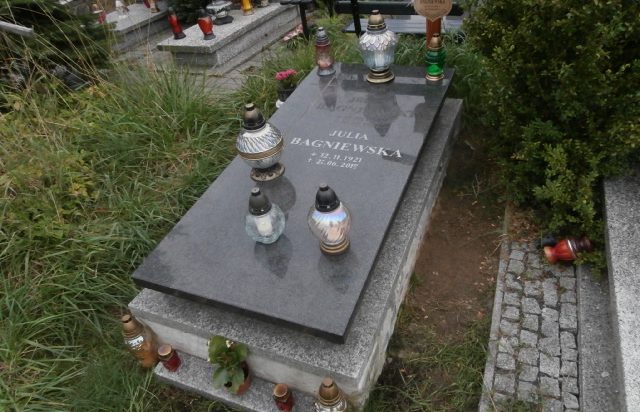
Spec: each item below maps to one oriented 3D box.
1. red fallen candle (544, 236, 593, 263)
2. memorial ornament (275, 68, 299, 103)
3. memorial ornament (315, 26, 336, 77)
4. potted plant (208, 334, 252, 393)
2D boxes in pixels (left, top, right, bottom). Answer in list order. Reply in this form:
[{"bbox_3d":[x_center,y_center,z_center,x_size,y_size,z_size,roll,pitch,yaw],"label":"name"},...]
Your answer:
[{"bbox_3d":[1.068,0.181,1.895,0.195,0.090,0.090,-12,38,-5],"label":"red fallen candle"},{"bbox_3d":[-0.242,-0.866,3.246,0.175,0.252,0.175,-8,38,0],"label":"memorial ornament"},{"bbox_3d":[0.024,-0.901,2.578,0.109,0.261,0.109,-6,40,5],"label":"memorial ornament"},{"bbox_3d":[-0.306,0.539,1.501,0.140,0.190,0.135,-5,38,4],"label":"potted plant"}]

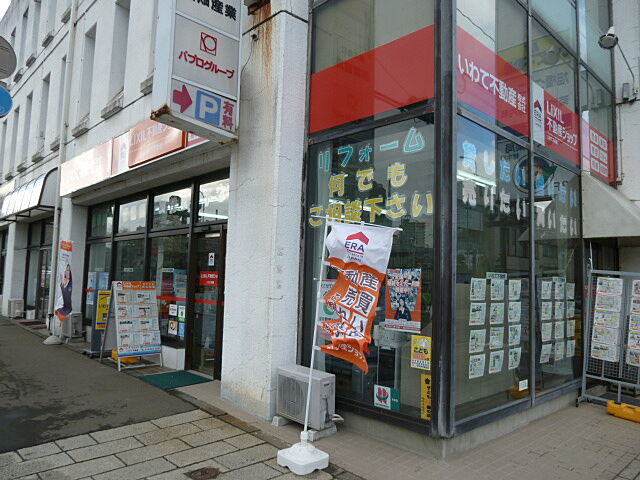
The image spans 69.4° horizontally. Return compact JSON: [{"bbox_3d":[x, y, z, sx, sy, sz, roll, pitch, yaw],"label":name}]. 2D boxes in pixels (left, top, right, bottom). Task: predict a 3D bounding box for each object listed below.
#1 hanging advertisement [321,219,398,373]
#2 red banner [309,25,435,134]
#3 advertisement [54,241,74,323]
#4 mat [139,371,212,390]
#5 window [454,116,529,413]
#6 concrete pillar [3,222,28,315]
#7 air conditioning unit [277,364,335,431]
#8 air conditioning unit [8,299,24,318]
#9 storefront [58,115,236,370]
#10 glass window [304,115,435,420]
[{"bbox_3d":[0.310,0.507,4.150,0.619,1.342,0.206,6,-5,-17],"label":"hanging advertisement"},{"bbox_3d":[0.508,-1.712,5.132,0.031,0.743,1.796,6,-6,-43],"label":"red banner"},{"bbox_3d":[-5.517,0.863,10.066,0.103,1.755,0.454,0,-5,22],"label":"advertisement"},{"bbox_3d":[-2.090,2.016,6.716,0.760,0.015,0.920,6,-6,-43],"label":"mat"},{"bbox_3d":[1.871,0.305,4.921,1.631,2.890,0.062,6,-6,-43],"label":"window"},{"bbox_3d":[-10.432,0.927,15.931,0.465,3.200,0.929,6,-6,-43],"label":"concrete pillar"},{"bbox_3d":[-0.156,1.630,4.879,0.671,0.490,0.248,-3,-6,44],"label":"air conditioning unit"},{"bbox_3d":[-9.368,2.100,14.323,0.289,0.568,0.764,6,-6,-43],"label":"air conditioning unit"},{"bbox_3d":[-3.813,0.113,9.078,0.774,4.181,7.639,6,-6,-43],"label":"storefront"},{"bbox_3d":[0.458,0.260,5.004,0.062,2.890,1.806,6,-6,-43],"label":"glass window"}]

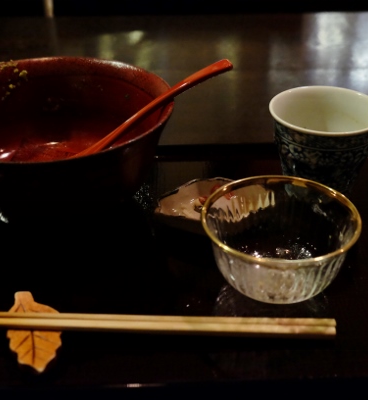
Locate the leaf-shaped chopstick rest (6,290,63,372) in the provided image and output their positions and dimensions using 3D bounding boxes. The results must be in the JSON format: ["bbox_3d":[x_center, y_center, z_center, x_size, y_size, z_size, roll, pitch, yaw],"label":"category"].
[{"bbox_3d":[-0.083,0.072,0.328,0.030,0.013,0.059,-11,36,-16],"label":"leaf-shaped chopstick rest"}]

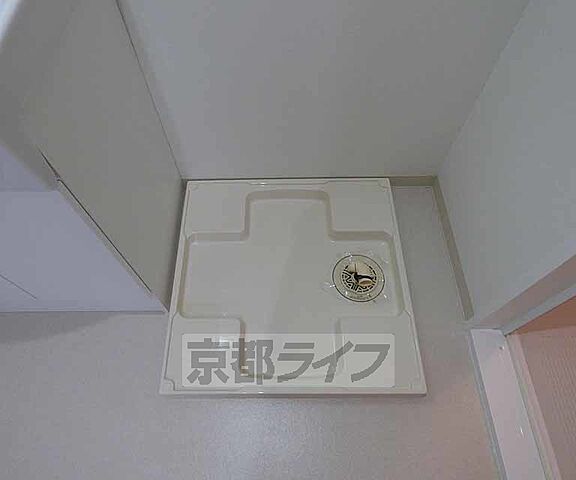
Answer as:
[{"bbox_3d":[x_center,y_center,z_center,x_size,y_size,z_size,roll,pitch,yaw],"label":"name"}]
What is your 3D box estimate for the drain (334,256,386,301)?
[{"bbox_3d":[0.205,0.112,0.998,0.147,0.020,0.147,0,62,0],"label":"drain"}]

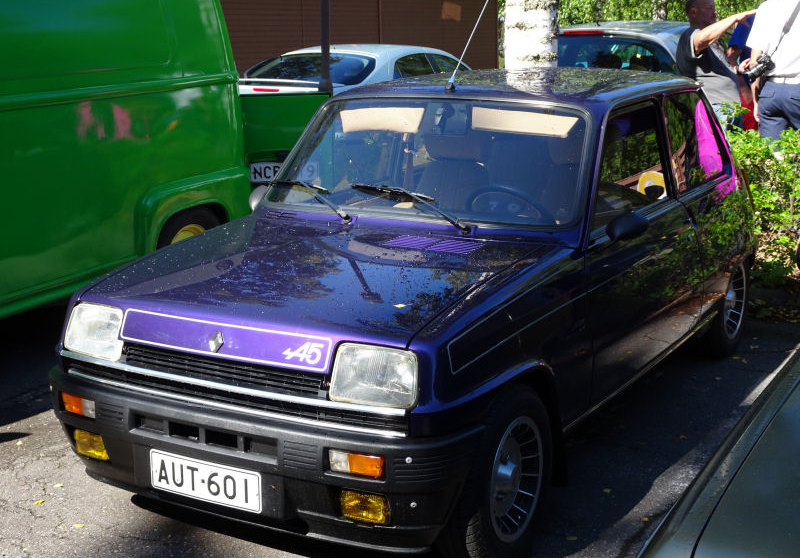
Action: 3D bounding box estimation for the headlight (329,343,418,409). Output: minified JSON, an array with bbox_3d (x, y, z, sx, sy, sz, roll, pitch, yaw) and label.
[{"bbox_3d":[-0.057,0.239,2.792,0.218,0.148,0.090,6,14,30],"label":"headlight"}]

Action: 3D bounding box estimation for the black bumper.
[{"bbox_3d":[-0.478,0.497,3.087,1.470,0.360,0.250,6,14,30],"label":"black bumper"}]

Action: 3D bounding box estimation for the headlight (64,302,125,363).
[{"bbox_3d":[-0.893,0.152,3.286,0.218,0.148,0.090,6,14,30],"label":"headlight"}]

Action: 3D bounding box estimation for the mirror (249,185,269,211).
[{"bbox_3d":[-0.535,-0.311,4.311,0.145,0.105,0.095,8,15,37],"label":"mirror"}]

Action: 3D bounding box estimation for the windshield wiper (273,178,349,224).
[{"bbox_3d":[-0.310,-0.308,3.955,0.494,0.082,0.060,29,-15,44],"label":"windshield wiper"}]

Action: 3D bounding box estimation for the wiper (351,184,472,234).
[{"bbox_3d":[0.043,-0.265,3.727,0.554,0.060,0.094,25,71,38],"label":"wiper"}]

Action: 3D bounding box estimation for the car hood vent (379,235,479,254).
[{"bbox_3d":[0.101,-0.109,3.508,0.320,0.025,0.150,6,21,30],"label":"car hood vent"}]

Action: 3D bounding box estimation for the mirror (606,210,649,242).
[{"bbox_3d":[0.729,-0.175,3.548,0.145,0.105,0.095,4,13,24],"label":"mirror"}]

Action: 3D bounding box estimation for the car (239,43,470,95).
[{"bbox_3d":[-0.214,-1.955,12.748,1.770,1.430,4.550,6,14,30],"label":"car"}]

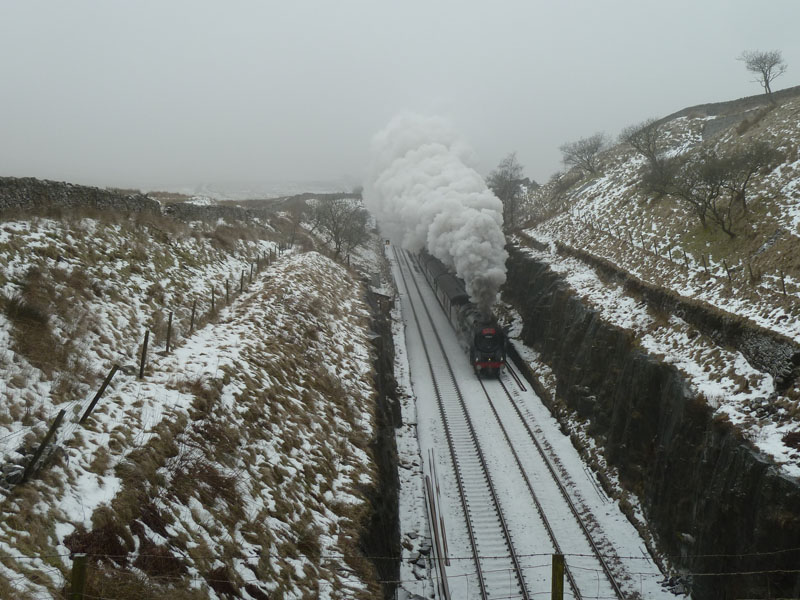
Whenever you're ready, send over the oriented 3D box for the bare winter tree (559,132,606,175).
[{"bbox_3d":[29.022,-23.297,147.000,7.400,6.610,6.870,0,7,0],"label":"bare winter tree"}]

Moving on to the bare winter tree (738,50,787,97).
[{"bbox_3d":[46.273,-28.849,118.000,5.940,5.940,5.510,0,7,0],"label":"bare winter tree"}]

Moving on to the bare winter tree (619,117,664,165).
[{"bbox_3d":[31.350,-20.446,120.000,5.790,6.170,5.370,0,7,0],"label":"bare winter tree"}]

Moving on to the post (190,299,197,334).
[{"bbox_3d":[-6.813,0.544,30.500,0.120,1.200,0.120,8,7,-1],"label":"post"}]

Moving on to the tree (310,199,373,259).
[{"bbox_3d":[-6.545,-7.735,100.000,6.510,6.850,6.040,0,7,0],"label":"tree"}]

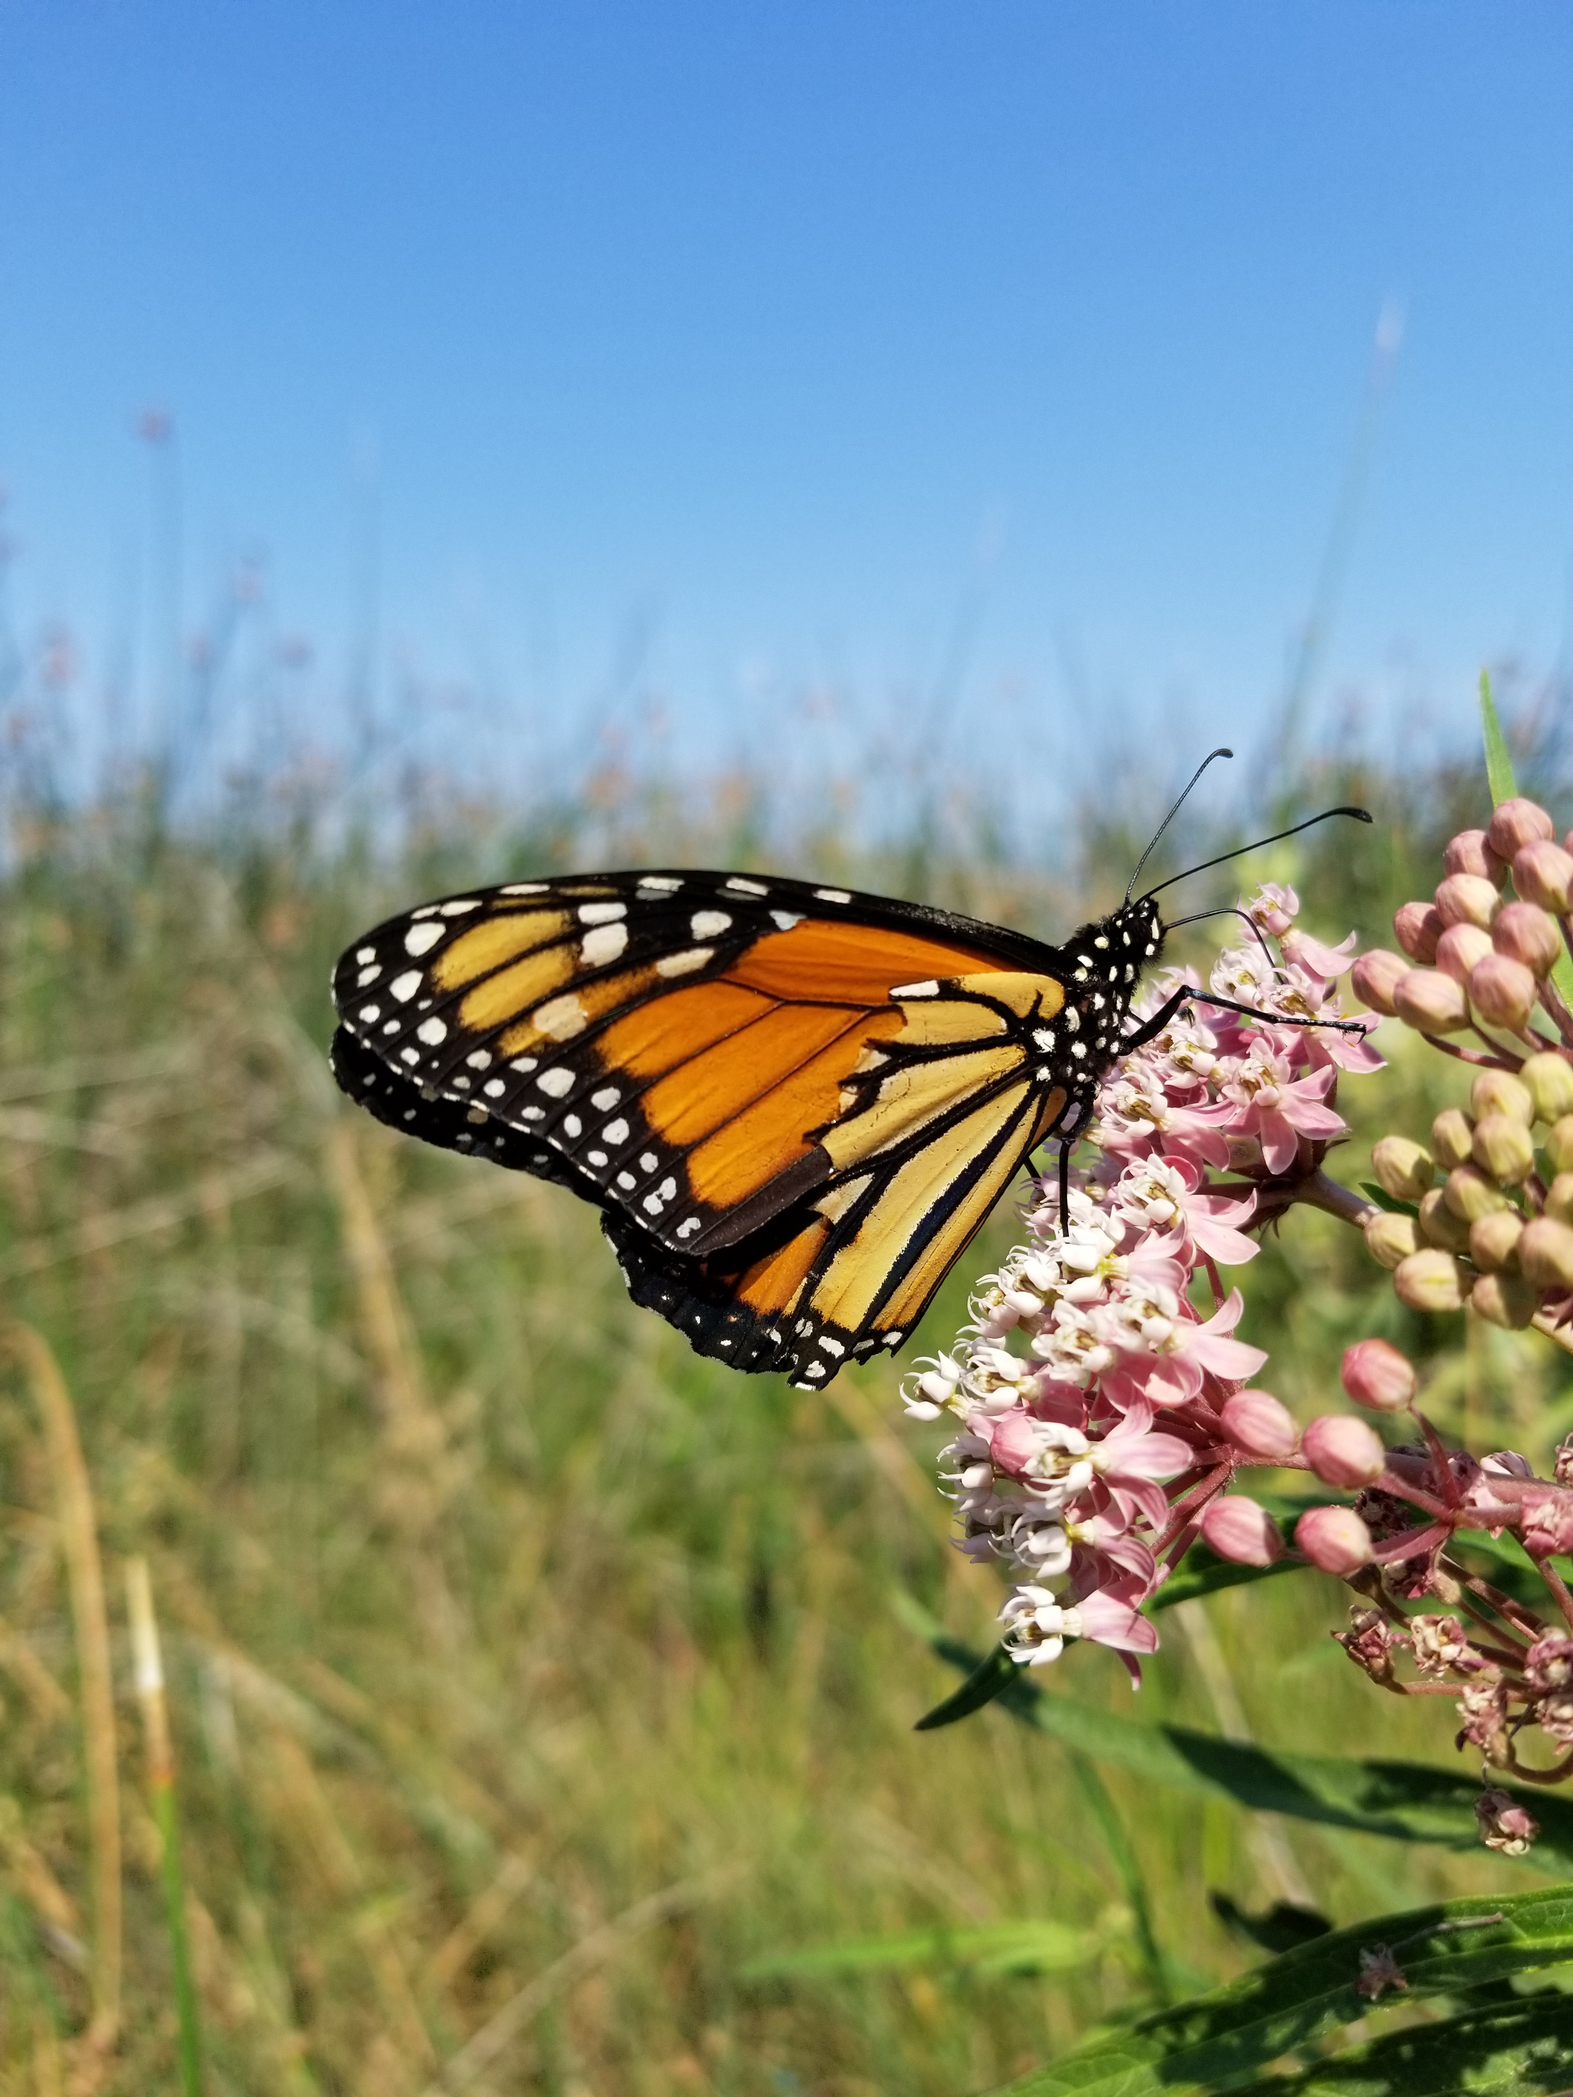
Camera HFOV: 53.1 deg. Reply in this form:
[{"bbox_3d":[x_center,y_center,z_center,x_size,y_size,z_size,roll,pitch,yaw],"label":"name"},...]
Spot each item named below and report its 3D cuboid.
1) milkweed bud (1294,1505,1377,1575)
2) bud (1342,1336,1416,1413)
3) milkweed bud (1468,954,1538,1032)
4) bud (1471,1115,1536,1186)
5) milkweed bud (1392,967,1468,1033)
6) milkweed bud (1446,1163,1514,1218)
[{"bbox_3d":[0.039,0.035,0.111,0.006,0.005,0.005,28,0,-26],"label":"milkweed bud"},{"bbox_3d":[0.040,0.022,0.107,0.005,0.004,0.004,40,4,3],"label":"bud"},{"bbox_3d":[0.049,-0.004,0.107,0.004,0.005,0.004,-30,25,22],"label":"milkweed bud"},{"bbox_3d":[0.050,0.007,0.111,0.004,0.005,0.004,-27,16,21],"label":"bud"},{"bbox_3d":[0.044,-0.003,0.107,0.005,0.004,0.004,22,10,0],"label":"milkweed bud"},{"bbox_3d":[0.049,0.010,0.111,0.004,0.004,0.004,21,4,-1],"label":"milkweed bud"}]

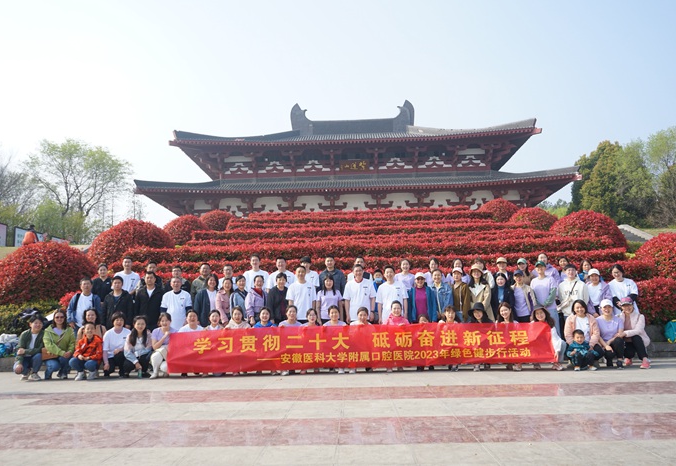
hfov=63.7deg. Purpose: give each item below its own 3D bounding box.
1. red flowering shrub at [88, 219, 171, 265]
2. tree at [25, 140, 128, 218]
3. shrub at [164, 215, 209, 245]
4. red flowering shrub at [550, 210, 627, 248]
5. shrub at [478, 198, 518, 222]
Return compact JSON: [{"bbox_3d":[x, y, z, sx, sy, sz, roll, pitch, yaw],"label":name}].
[{"bbox_3d":[-7.171,0.409,18.867,2.950,1.850,2.900,-2,-8,2],"label":"red flowering shrub"},{"bbox_3d":[-21.529,-3.709,44.403,8.500,8.300,8.000,-2,-8,2],"label":"tree"},{"bbox_3d":[-6.974,-0.040,25.081,2.200,1.650,2.200,-2,-8,2],"label":"shrub"},{"bbox_3d":[8.858,0.072,19.074,2.700,1.750,2.700,-2,-8,2],"label":"red flowering shrub"},{"bbox_3d":[9.129,-1.130,30.581,2.300,1.650,2.300,-2,-8,2],"label":"shrub"}]

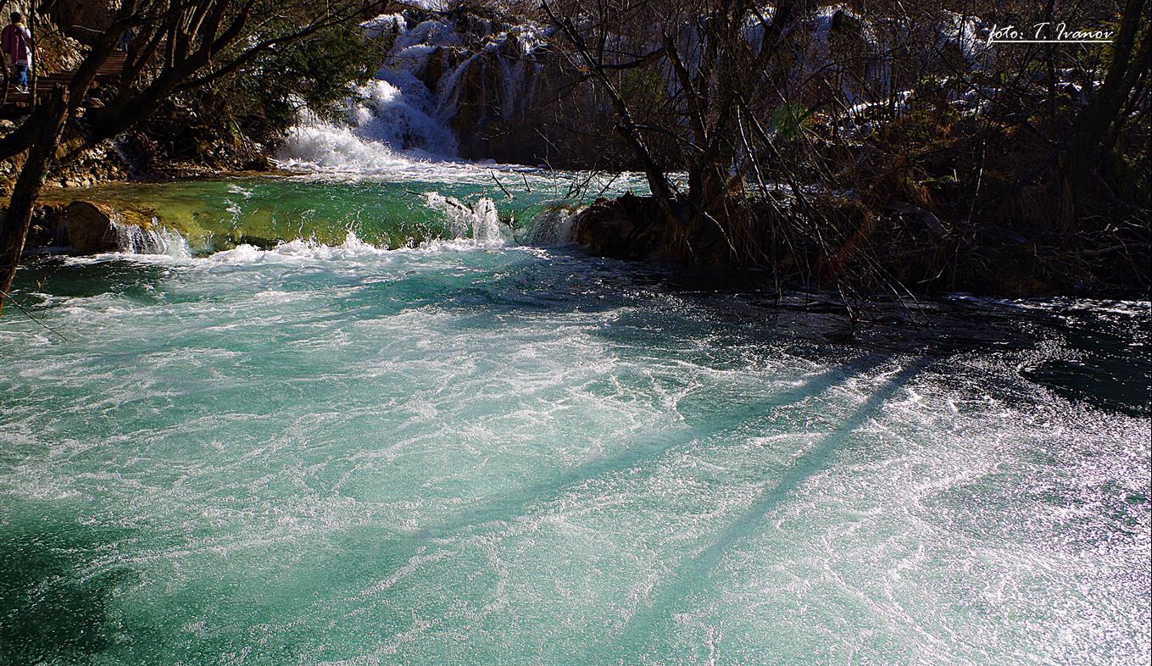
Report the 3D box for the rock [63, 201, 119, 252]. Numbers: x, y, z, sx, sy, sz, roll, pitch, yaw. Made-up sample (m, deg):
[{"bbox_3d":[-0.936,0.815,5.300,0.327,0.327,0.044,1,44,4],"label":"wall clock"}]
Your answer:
[{"bbox_3d":[-6.752,-1.459,12.000,0.720,0.720,0.620,-4,16,-14],"label":"rock"}]

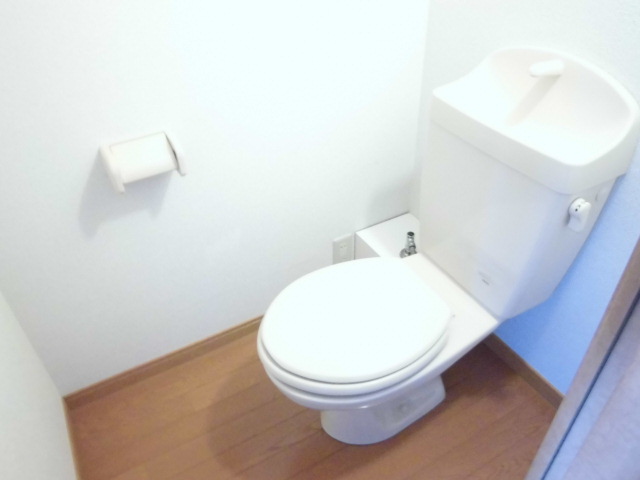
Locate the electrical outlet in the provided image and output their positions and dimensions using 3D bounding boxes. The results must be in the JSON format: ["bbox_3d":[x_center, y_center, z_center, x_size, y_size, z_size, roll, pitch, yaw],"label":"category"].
[{"bbox_3d":[0.079,0.041,1.595,0.073,0.118,0.012,-20,41,-21],"label":"electrical outlet"}]

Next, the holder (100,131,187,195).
[{"bbox_3d":[-0.382,-0.170,1.052,0.147,0.077,0.100,-20,41,-21],"label":"holder"}]

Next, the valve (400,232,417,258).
[{"bbox_3d":[0.273,0.013,1.448,0.048,0.090,0.048,-20,41,-21],"label":"valve"}]

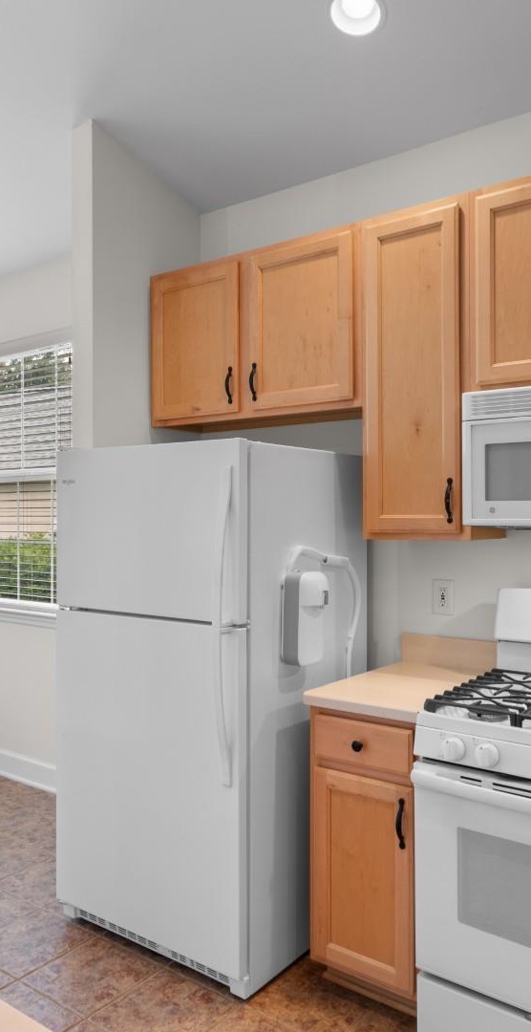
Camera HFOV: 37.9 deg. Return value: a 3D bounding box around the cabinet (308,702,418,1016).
[{"bbox_3d":[0.468,1.010,2.469,0.379,0.883,0.633,0,0,37],"label":"cabinet"}]

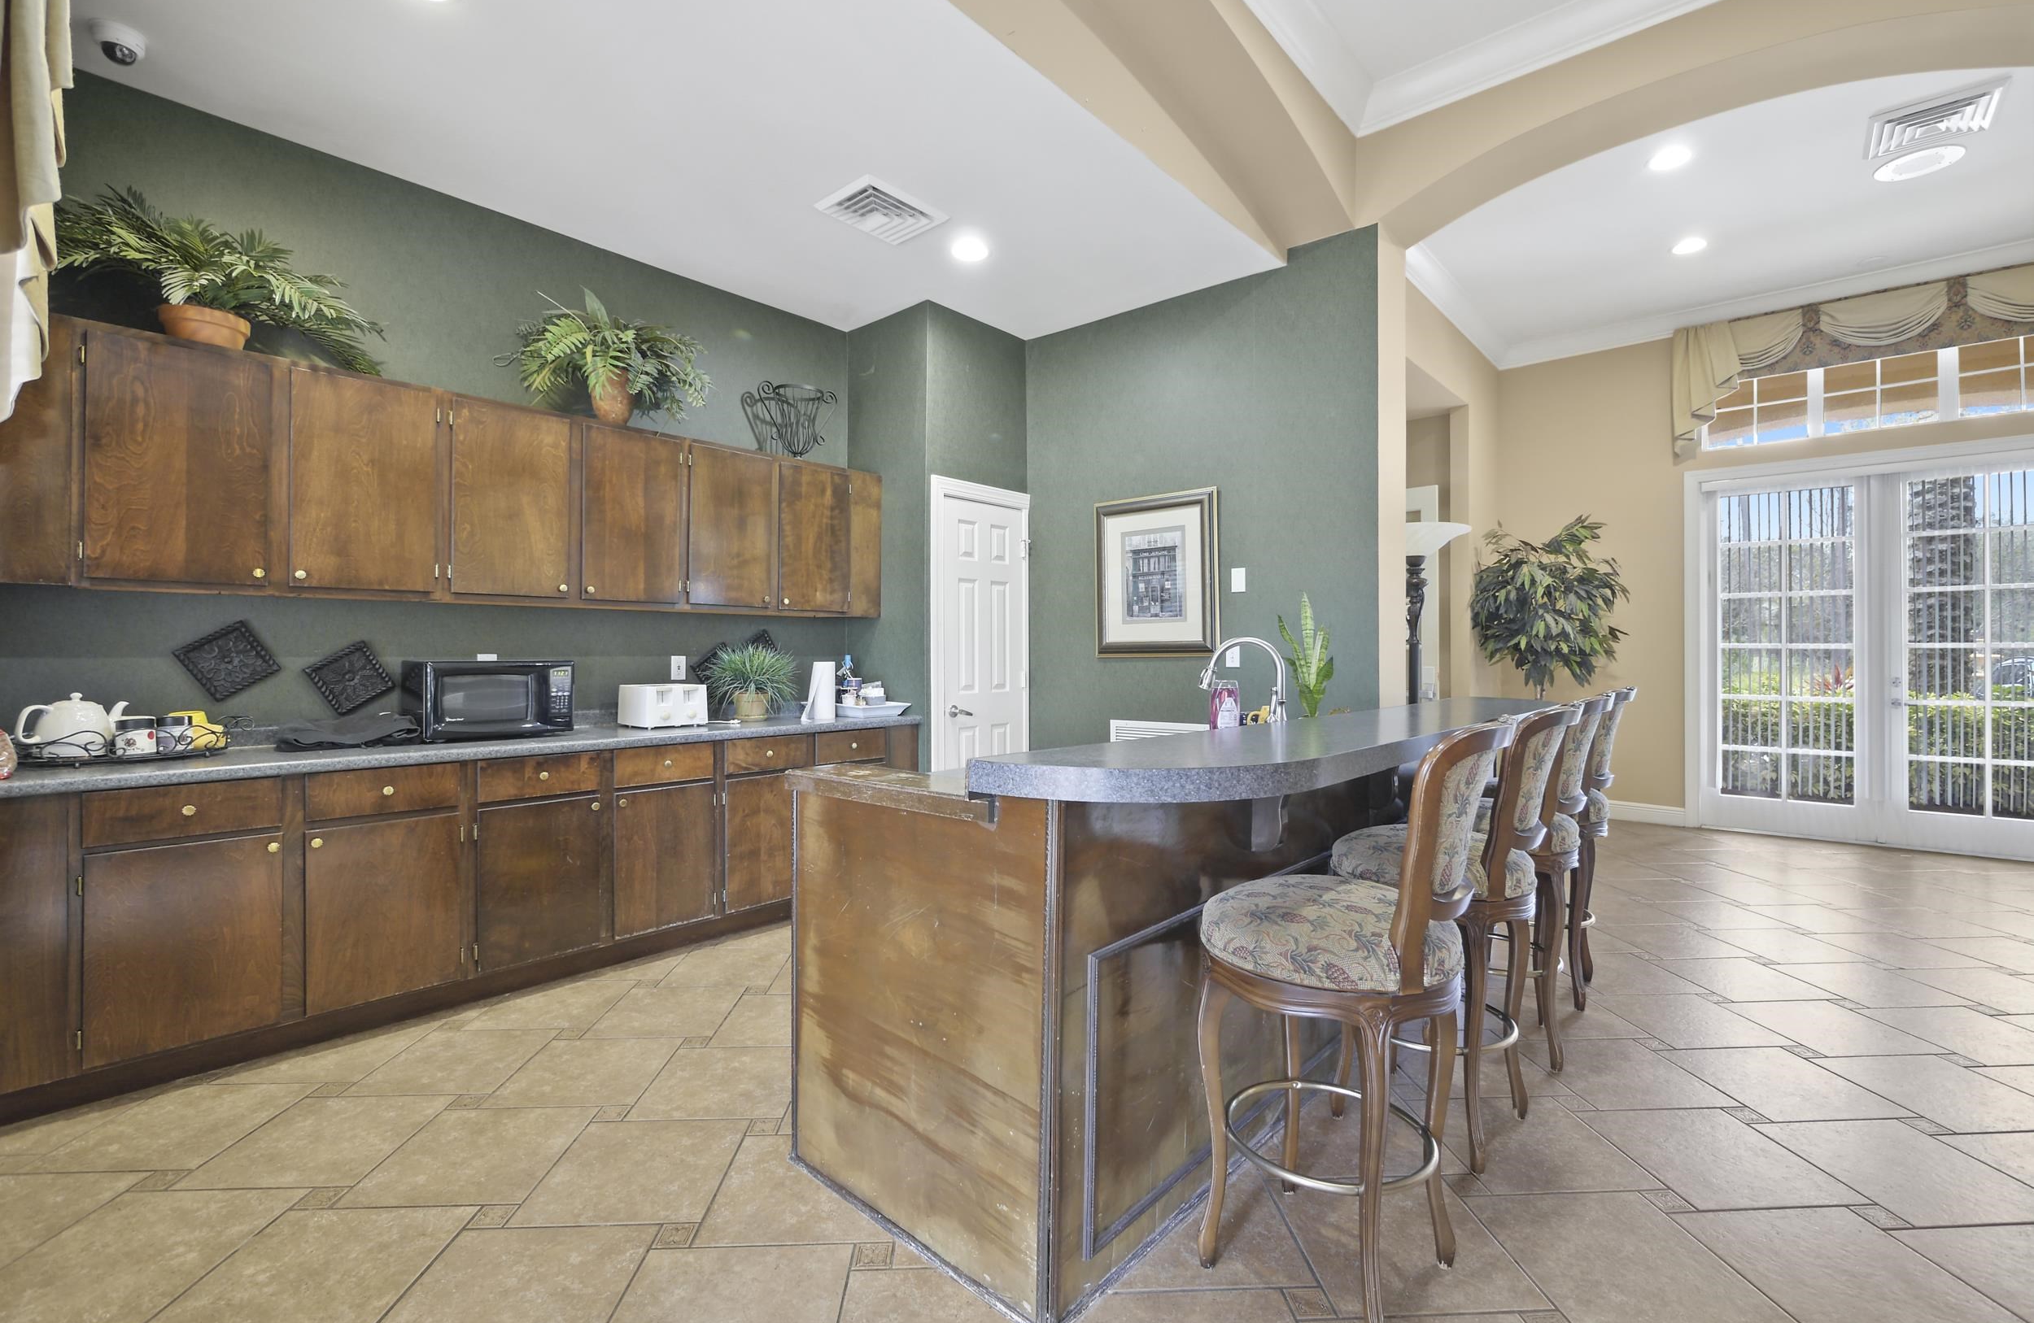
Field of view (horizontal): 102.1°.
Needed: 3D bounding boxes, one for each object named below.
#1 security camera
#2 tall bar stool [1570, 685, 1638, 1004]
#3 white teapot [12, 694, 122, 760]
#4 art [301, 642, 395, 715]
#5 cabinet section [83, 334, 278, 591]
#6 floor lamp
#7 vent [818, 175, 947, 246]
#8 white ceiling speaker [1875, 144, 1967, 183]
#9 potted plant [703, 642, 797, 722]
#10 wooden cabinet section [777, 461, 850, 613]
[{"bbox_3d":[-2.599,-1.781,2.381,0.120,0.090,0.120,0,0,43],"label":"security camera"},{"bbox_3d":[1.940,0.642,3.020,0.566,1.108,0.488,0,1,43],"label":"tall bar stool"},{"bbox_3d":[-2.863,0.196,2.499,0.153,0.202,0.231,0,1,43],"label":"white teapot"},{"bbox_3d":[-2.511,0.065,3.108,0.020,0.205,0.205,0,32,43],"label":"art"},{"bbox_3d":[-2.652,-0.599,2.614,0.320,0.720,0.404,0,0,44],"label":"cabinet section"},{"bbox_3d":[1.910,0.260,3.956,0.480,1.860,0.480,0,0,43],"label":"floor lamp"},{"bbox_3d":[-0.564,-1.882,3.467,0.355,0.030,0.433,0,1,43],"label":"vent"},{"bbox_3d":[4.517,-2.478,4.117,0.310,0.040,0.310,0,0,44],"label":"white ceiling speaker"},{"bbox_3d":[-1.271,0.090,3.906,0.420,0.370,0.440,0,0,43],"label":"potted plant"},{"bbox_3d":[-1.117,-0.608,4.203,0.320,0.720,0.405,0,0,44],"label":"wooden cabinet section"}]

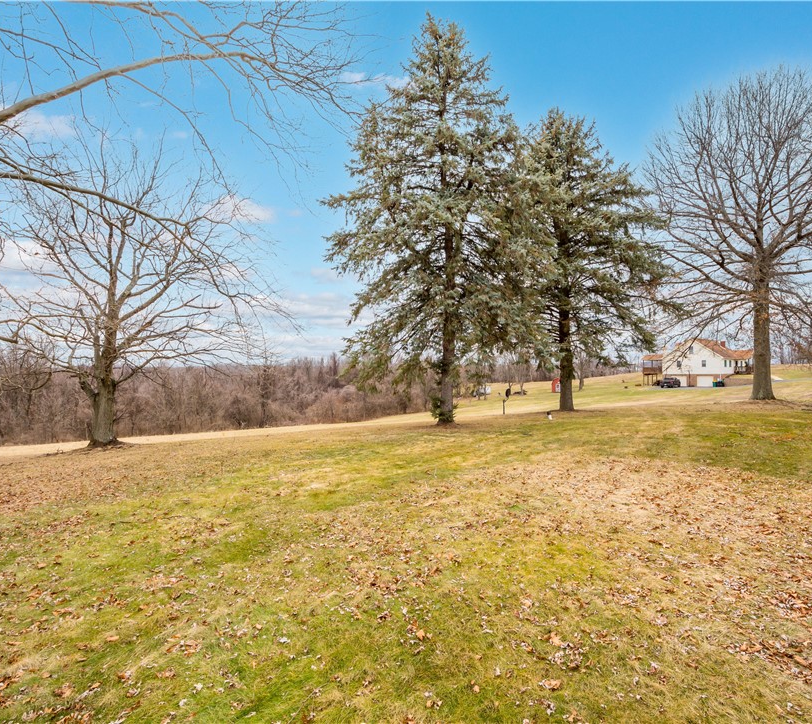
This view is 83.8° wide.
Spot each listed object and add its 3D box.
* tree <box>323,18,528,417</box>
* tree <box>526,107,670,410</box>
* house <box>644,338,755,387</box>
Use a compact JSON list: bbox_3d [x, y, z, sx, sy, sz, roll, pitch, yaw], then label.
[{"bbox_3d":[1.200,-5.500,17.500,8.000,15.800,7.600,0,0,0],"label":"tree"},{"bbox_3d":[9.600,-5.660,25.000,8.800,16.700,8.400,0,0,0],"label":"tree"},{"bbox_3d":[59.600,0.160,91.400,15.500,9.100,17.000,0,0,43],"label":"house"}]

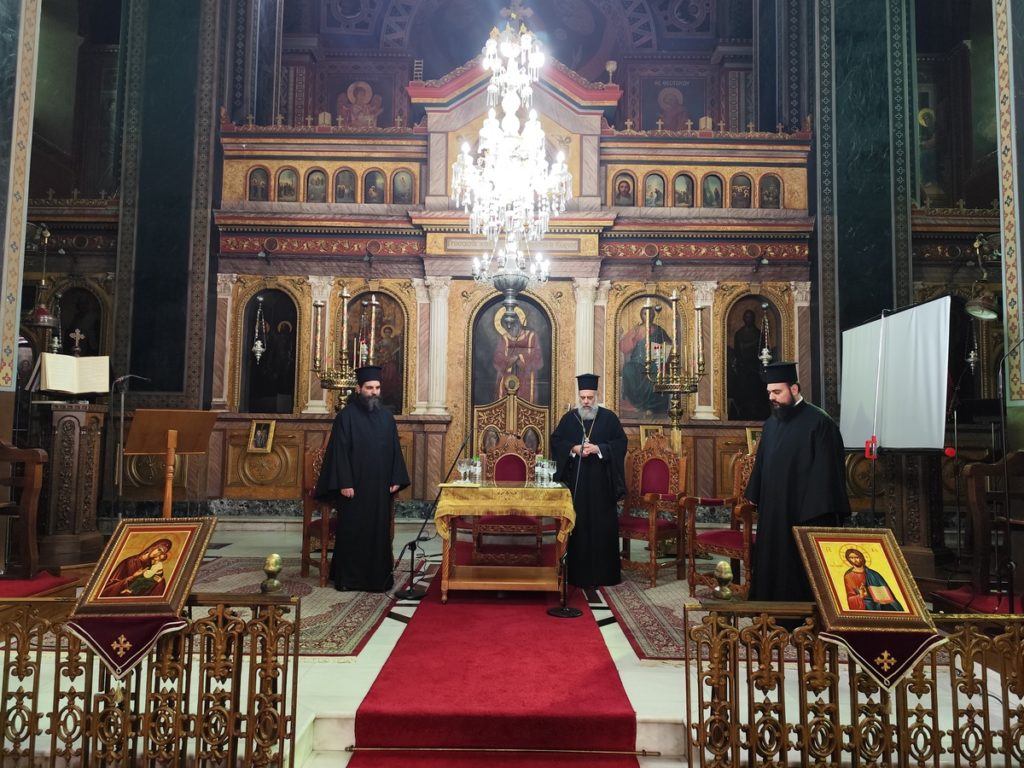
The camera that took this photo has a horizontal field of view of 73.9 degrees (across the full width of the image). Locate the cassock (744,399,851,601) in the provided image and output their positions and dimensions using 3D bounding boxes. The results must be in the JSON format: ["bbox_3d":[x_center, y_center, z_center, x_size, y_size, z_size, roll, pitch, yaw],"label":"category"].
[{"bbox_3d":[1.942,0.844,4.648,0.700,1.506,0.480,-2,-5,38],"label":"cassock"}]

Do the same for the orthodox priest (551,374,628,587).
[{"bbox_3d":[0.695,0.827,6.027,0.680,1.820,0.480,1,-4,5],"label":"orthodox priest"}]

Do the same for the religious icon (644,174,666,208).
[{"bbox_3d":[1.885,-2.539,8.938,0.289,0.436,0.050,1,-4,0],"label":"religious icon"}]

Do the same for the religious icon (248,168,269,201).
[{"bbox_3d":[-3.338,-2.624,8.960,0.264,0.438,0.050,1,-4,0],"label":"religious icon"}]

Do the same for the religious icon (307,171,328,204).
[{"bbox_3d":[-2.660,-2.701,9.304,0.301,0.447,0.050,1,-4,0],"label":"religious icon"}]

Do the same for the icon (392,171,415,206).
[{"bbox_3d":[-1.484,-2.687,9.305,0.301,0.475,0.050,1,-4,0],"label":"icon"}]

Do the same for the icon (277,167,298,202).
[{"bbox_3d":[-3.137,-2.773,9.507,0.298,0.486,0.050,1,-4,0],"label":"icon"}]

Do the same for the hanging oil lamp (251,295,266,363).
[{"bbox_3d":[-3.290,-0.714,8.829,0.195,0.902,0.195,1,-4,0],"label":"hanging oil lamp"}]

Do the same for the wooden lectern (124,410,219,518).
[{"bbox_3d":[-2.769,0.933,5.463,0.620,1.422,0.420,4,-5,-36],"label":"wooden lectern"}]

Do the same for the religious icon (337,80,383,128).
[{"bbox_3d":[-2.846,-5.176,12.693,0.879,1.003,0.060,1,-4,0],"label":"religious icon"}]

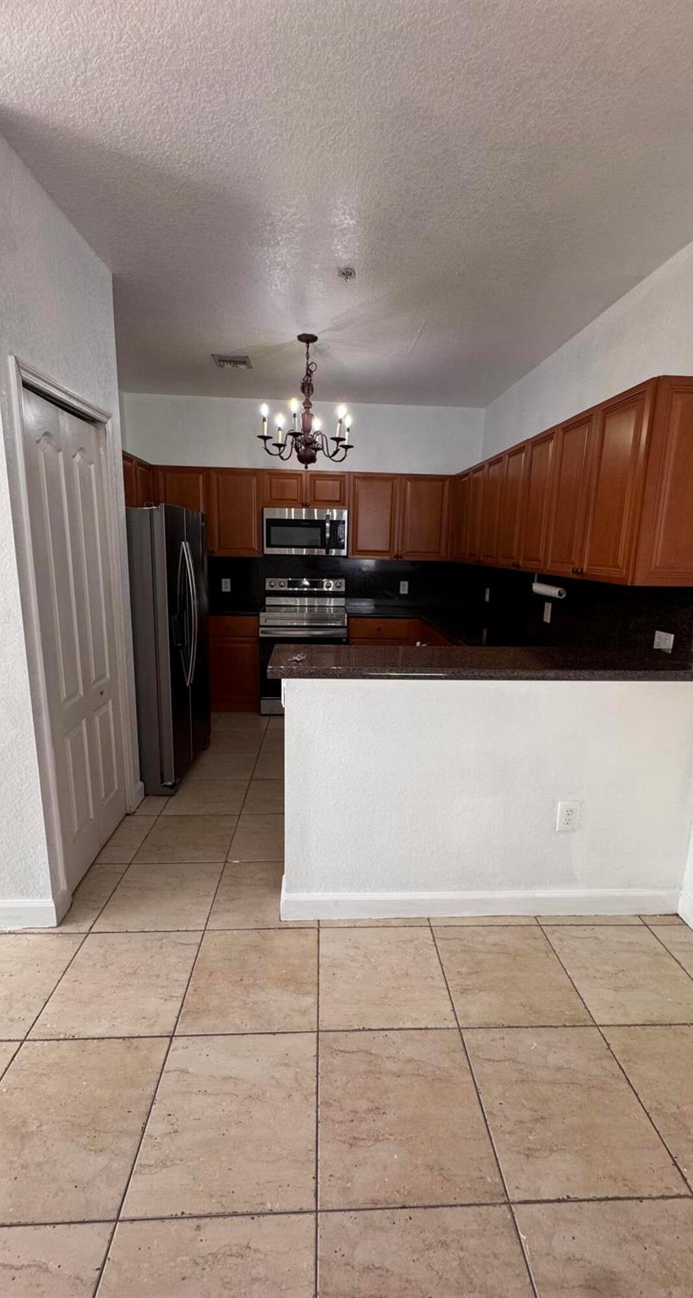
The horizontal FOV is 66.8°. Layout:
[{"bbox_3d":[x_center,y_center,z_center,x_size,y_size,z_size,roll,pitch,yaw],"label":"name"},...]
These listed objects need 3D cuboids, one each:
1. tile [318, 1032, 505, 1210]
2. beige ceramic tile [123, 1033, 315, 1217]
[{"bbox_3d":[0.149,1.279,1.464,0.453,0.010,0.453,1,12,-3],"label":"tile"},{"bbox_3d":[-0.306,1.271,1.439,0.451,0.010,0.451,1,12,-3],"label":"beige ceramic tile"}]

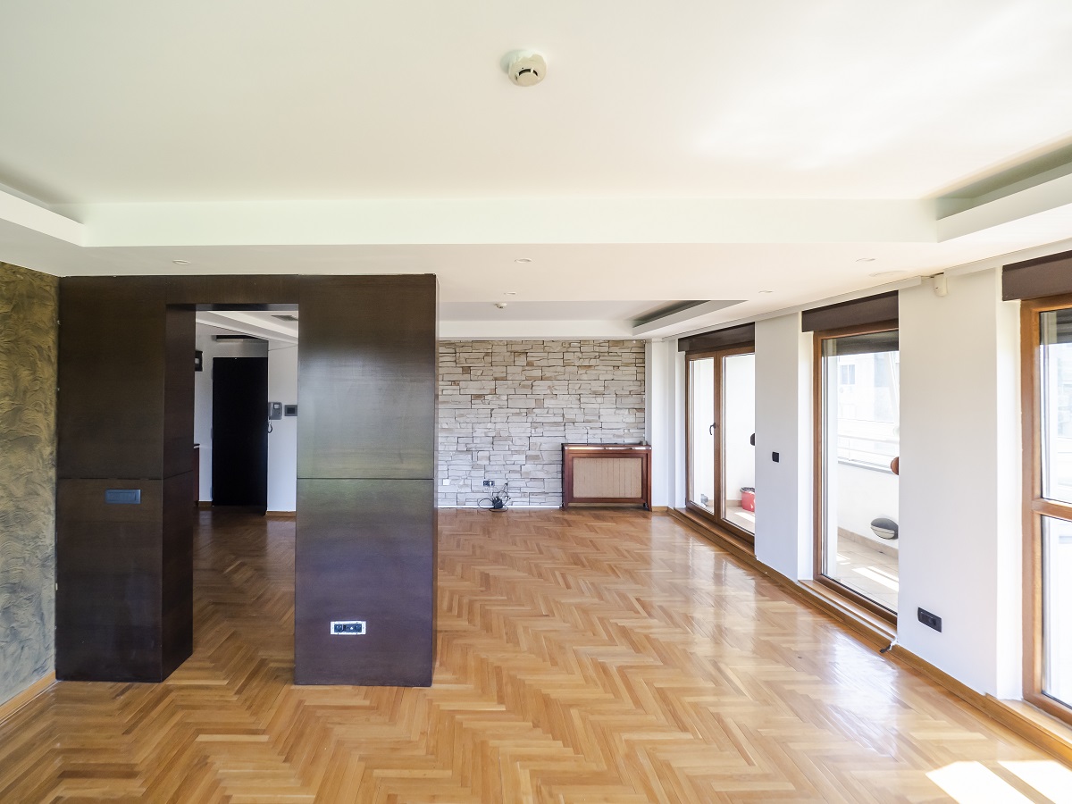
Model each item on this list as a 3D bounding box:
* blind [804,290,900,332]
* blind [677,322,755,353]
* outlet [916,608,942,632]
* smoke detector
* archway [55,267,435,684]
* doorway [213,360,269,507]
[{"bbox_3d":[2.253,-0.633,3.087,0.100,0.168,0.827,0,2,-8],"label":"blind"},{"bbox_3d":[2.001,-0.704,4.805,0.100,0.168,1.578,0,2,-8],"label":"blind"},{"bbox_3d":[2.247,1.244,2.479,0.012,0.077,0.125,0,2,-8],"label":"outlet"},{"bbox_3d":[-0.022,-0.833,1.085,0.098,0.038,0.098,0,2,0],"label":"smoke detector"},{"bbox_3d":[-1.598,0.444,2.531,2.063,2.279,0.250,0,2,-1],"label":"archway"},{"bbox_3d":[-4.113,0.416,6.079,0.819,2.087,0.080,0,2,-2],"label":"doorway"}]

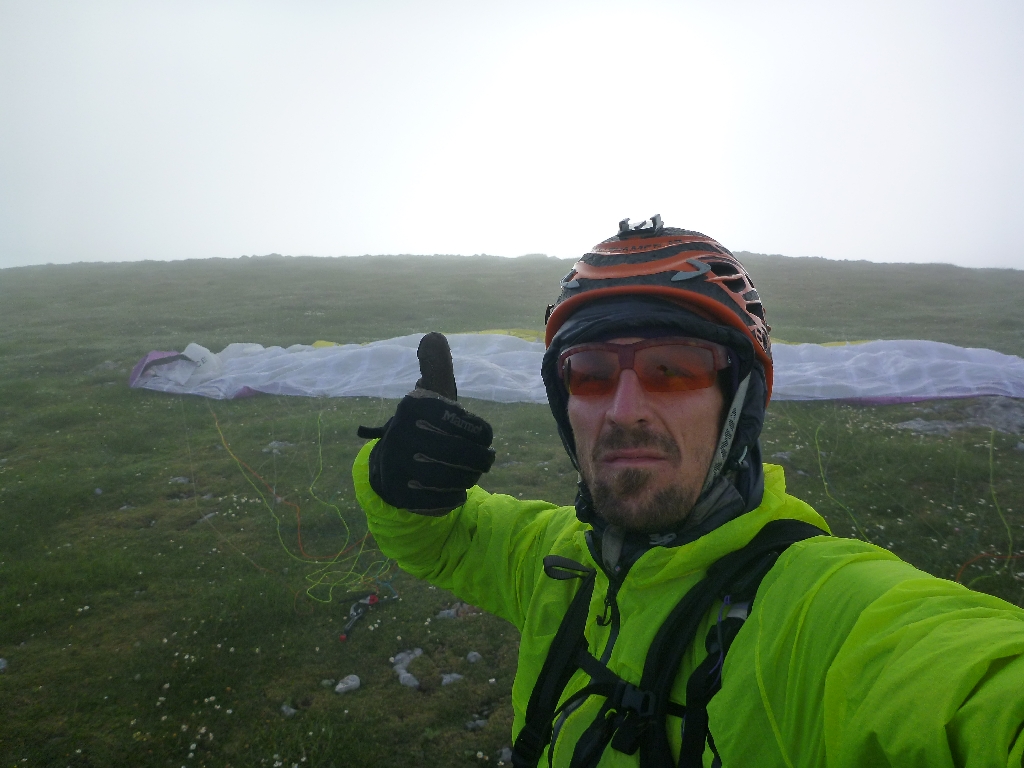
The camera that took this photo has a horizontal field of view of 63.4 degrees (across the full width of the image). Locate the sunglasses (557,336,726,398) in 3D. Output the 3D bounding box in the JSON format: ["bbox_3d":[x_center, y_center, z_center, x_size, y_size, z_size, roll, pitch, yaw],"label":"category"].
[{"bbox_3d":[0.119,-0.010,0.690,0.145,0.048,0.140,0,-5,27],"label":"sunglasses"}]

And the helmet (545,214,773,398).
[{"bbox_3d":[0.138,-0.074,0.760,0.208,0.160,0.255,0,-19,28],"label":"helmet"}]

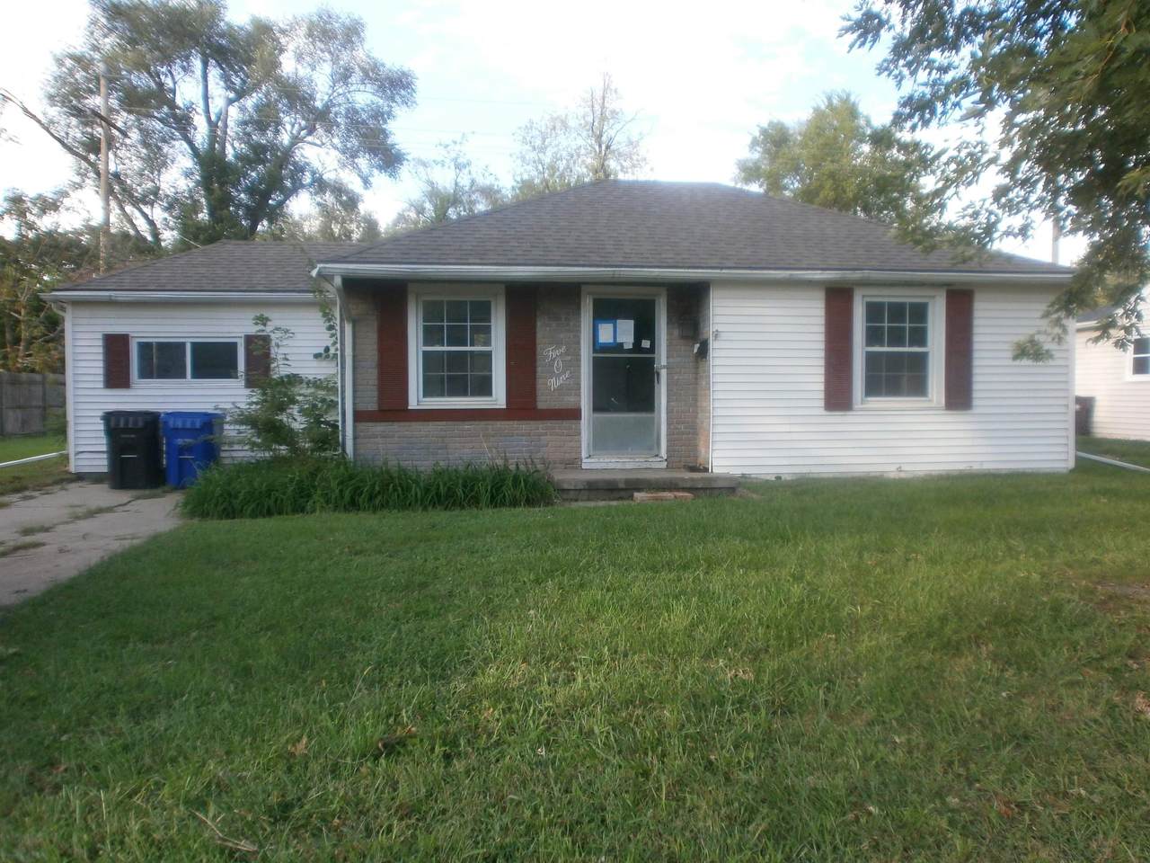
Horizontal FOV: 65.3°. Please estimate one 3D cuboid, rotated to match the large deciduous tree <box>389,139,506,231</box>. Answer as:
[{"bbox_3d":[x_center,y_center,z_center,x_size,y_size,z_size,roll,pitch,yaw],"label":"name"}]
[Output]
[{"bbox_3d":[-5.254,-6.162,37.218,6.000,11.809,6.000,0,2,-6],"label":"large deciduous tree"}]

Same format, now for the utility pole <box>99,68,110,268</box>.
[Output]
[{"bbox_3d":[-14.132,-5.500,27.208,0.300,11.265,0.300,0,2,-6],"label":"utility pole"}]

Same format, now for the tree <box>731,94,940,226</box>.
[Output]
[{"bbox_3d":[9.338,-6.121,32.221,7.600,11.965,7.400,0,2,-6],"label":"tree"}]

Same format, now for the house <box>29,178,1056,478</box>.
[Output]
[{"bbox_3d":[-0.794,-1.660,13.724,13.250,4.350,7.250,0,2,-6],"label":"house"}]

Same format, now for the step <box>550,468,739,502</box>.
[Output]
[{"bbox_3d":[0.707,0.635,10.699,2.121,0.270,1.420,0,2,-6],"label":"step"}]

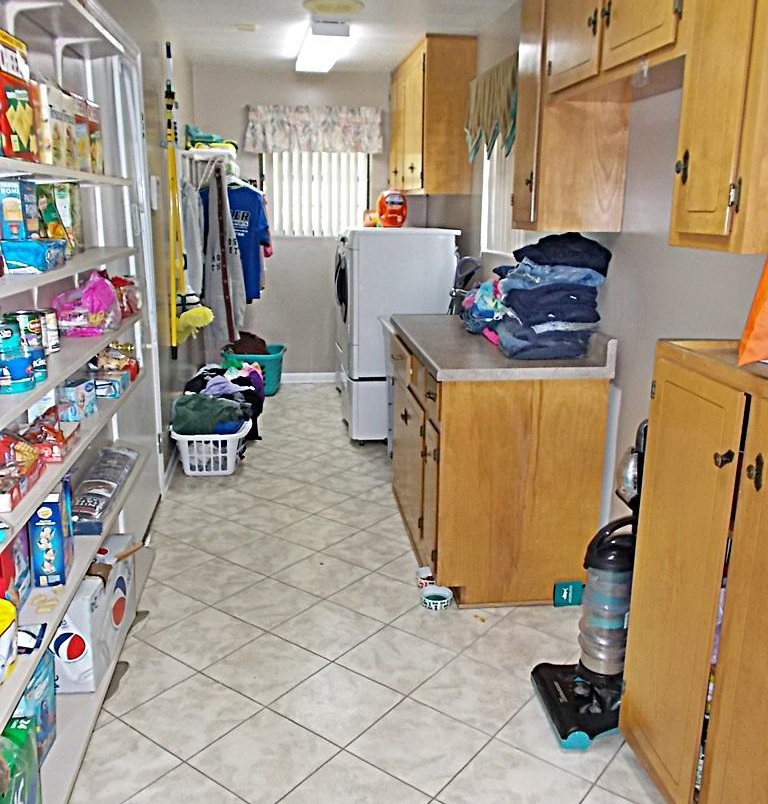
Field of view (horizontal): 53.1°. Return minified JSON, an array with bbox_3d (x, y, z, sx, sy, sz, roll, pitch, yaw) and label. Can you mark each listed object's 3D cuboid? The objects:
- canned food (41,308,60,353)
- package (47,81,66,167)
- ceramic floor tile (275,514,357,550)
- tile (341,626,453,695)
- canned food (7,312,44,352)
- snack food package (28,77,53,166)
[{"bbox_3d":[-0.970,-0.201,2.192,0.076,0.118,0.076,-1,14,-8],"label":"canned food"},{"bbox_3d":[-0.794,-0.639,1.812,0.050,0.185,0.120,-1,14,-8],"label":"package"},{"bbox_3d":[-0.315,0.618,3.600,0.302,0.010,0.302,11,17,36],"label":"ceramic floor tile"},{"bbox_3d":[0.044,0.871,2.602,0.305,0.012,0.305,11,17,36],"label":"tile"},{"bbox_3d":[-0.821,-0.143,1.781,0.077,0.116,0.077,-1,14,-8],"label":"canned food"},{"bbox_3d":[-0.776,-0.613,1.703,0.050,0.185,0.118,-1,14,-8],"label":"snack food package"}]

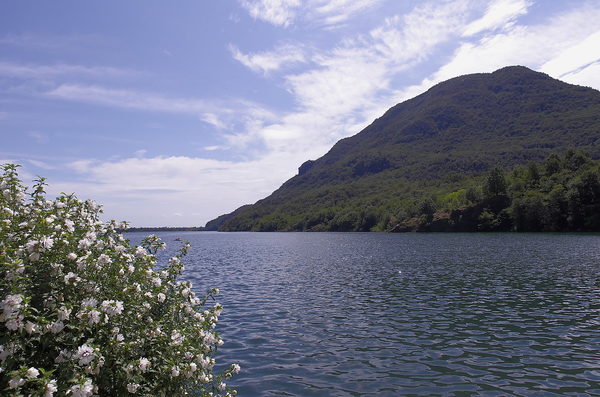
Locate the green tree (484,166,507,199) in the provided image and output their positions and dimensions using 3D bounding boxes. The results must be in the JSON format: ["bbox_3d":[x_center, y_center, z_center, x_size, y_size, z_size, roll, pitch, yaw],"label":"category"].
[{"bbox_3d":[66.806,-5.467,125.000,7.300,10.900,7.000,0,-5,0],"label":"green tree"}]

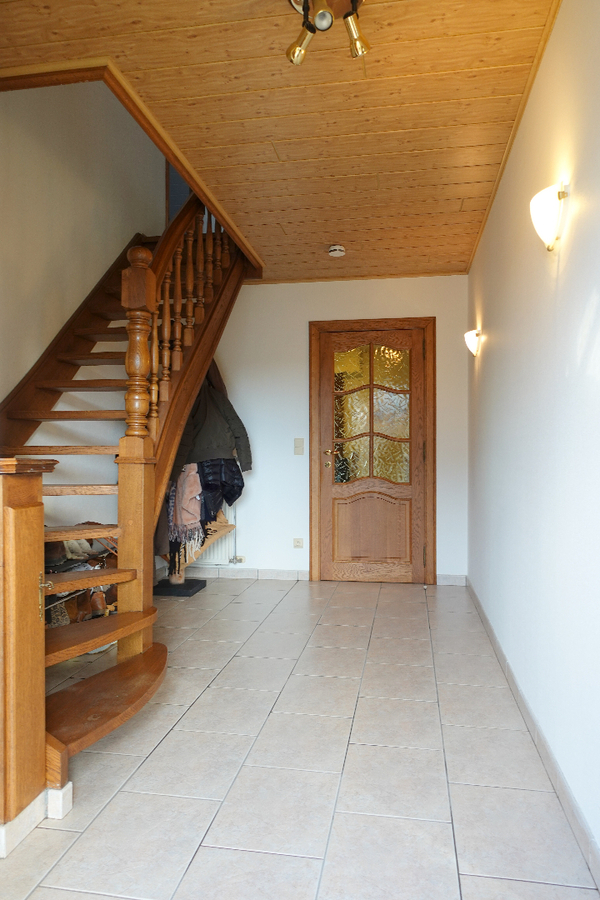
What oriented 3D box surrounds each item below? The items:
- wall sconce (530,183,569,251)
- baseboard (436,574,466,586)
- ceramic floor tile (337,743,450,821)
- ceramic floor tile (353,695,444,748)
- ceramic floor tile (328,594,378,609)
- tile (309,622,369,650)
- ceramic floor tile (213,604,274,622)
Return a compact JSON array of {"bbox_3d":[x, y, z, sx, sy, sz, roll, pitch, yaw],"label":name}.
[{"bbox_3d":[0.752,-0.686,1.848,0.085,0.160,0.240,0,0,10],"label":"wall sconce"},{"bbox_3d":[1.178,1.015,4.661,0.222,0.080,0.012,0,0,10],"label":"baseboard"},{"bbox_3d":[0.303,1.059,1.927,0.331,0.010,0.409,0,0,10],"label":"ceramic floor tile"},{"bbox_3d":[0.380,1.063,2.342,0.333,0.010,0.411,0,0,10],"label":"ceramic floor tile"},{"bbox_3d":[0.380,1.059,4.216,0.331,0.010,0.409,0,0,10],"label":"ceramic floor tile"},{"bbox_3d":[0.235,1.068,3.421,0.333,0.010,0.411,0,0,10],"label":"tile"},{"bbox_3d":[-0.352,1.062,3.916,0.330,0.010,0.409,0,0,10],"label":"ceramic floor tile"}]

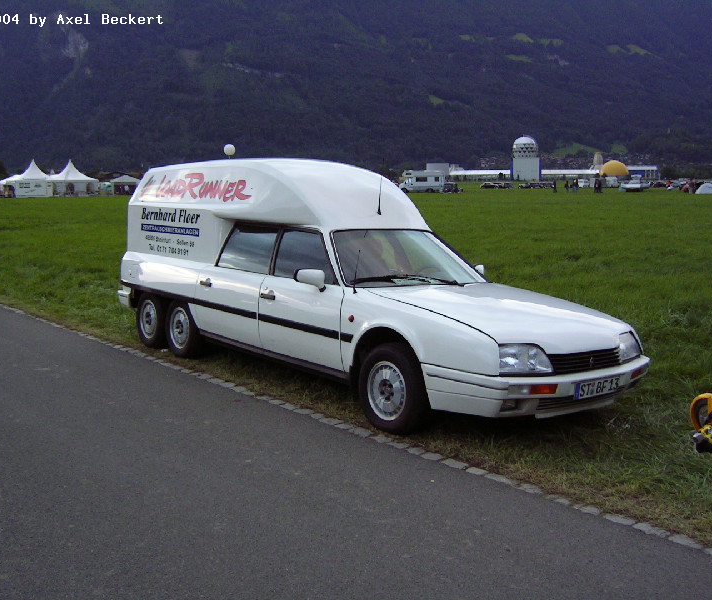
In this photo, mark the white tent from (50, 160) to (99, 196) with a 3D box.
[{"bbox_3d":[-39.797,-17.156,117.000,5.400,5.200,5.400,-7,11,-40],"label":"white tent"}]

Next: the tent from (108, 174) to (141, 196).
[{"bbox_3d":[-35.385,-17.569,128.000,4.400,3.100,4.200,-3,9,-21],"label":"tent"}]

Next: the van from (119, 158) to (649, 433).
[{"bbox_3d":[-0.168,-0.279,7.518,1.850,2.030,5.570,-4,9,-40],"label":"van"}]

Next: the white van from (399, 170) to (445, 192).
[{"bbox_3d":[8.912,-15.938,112.000,6.100,3.000,2.300,0,8,0],"label":"white van"}]

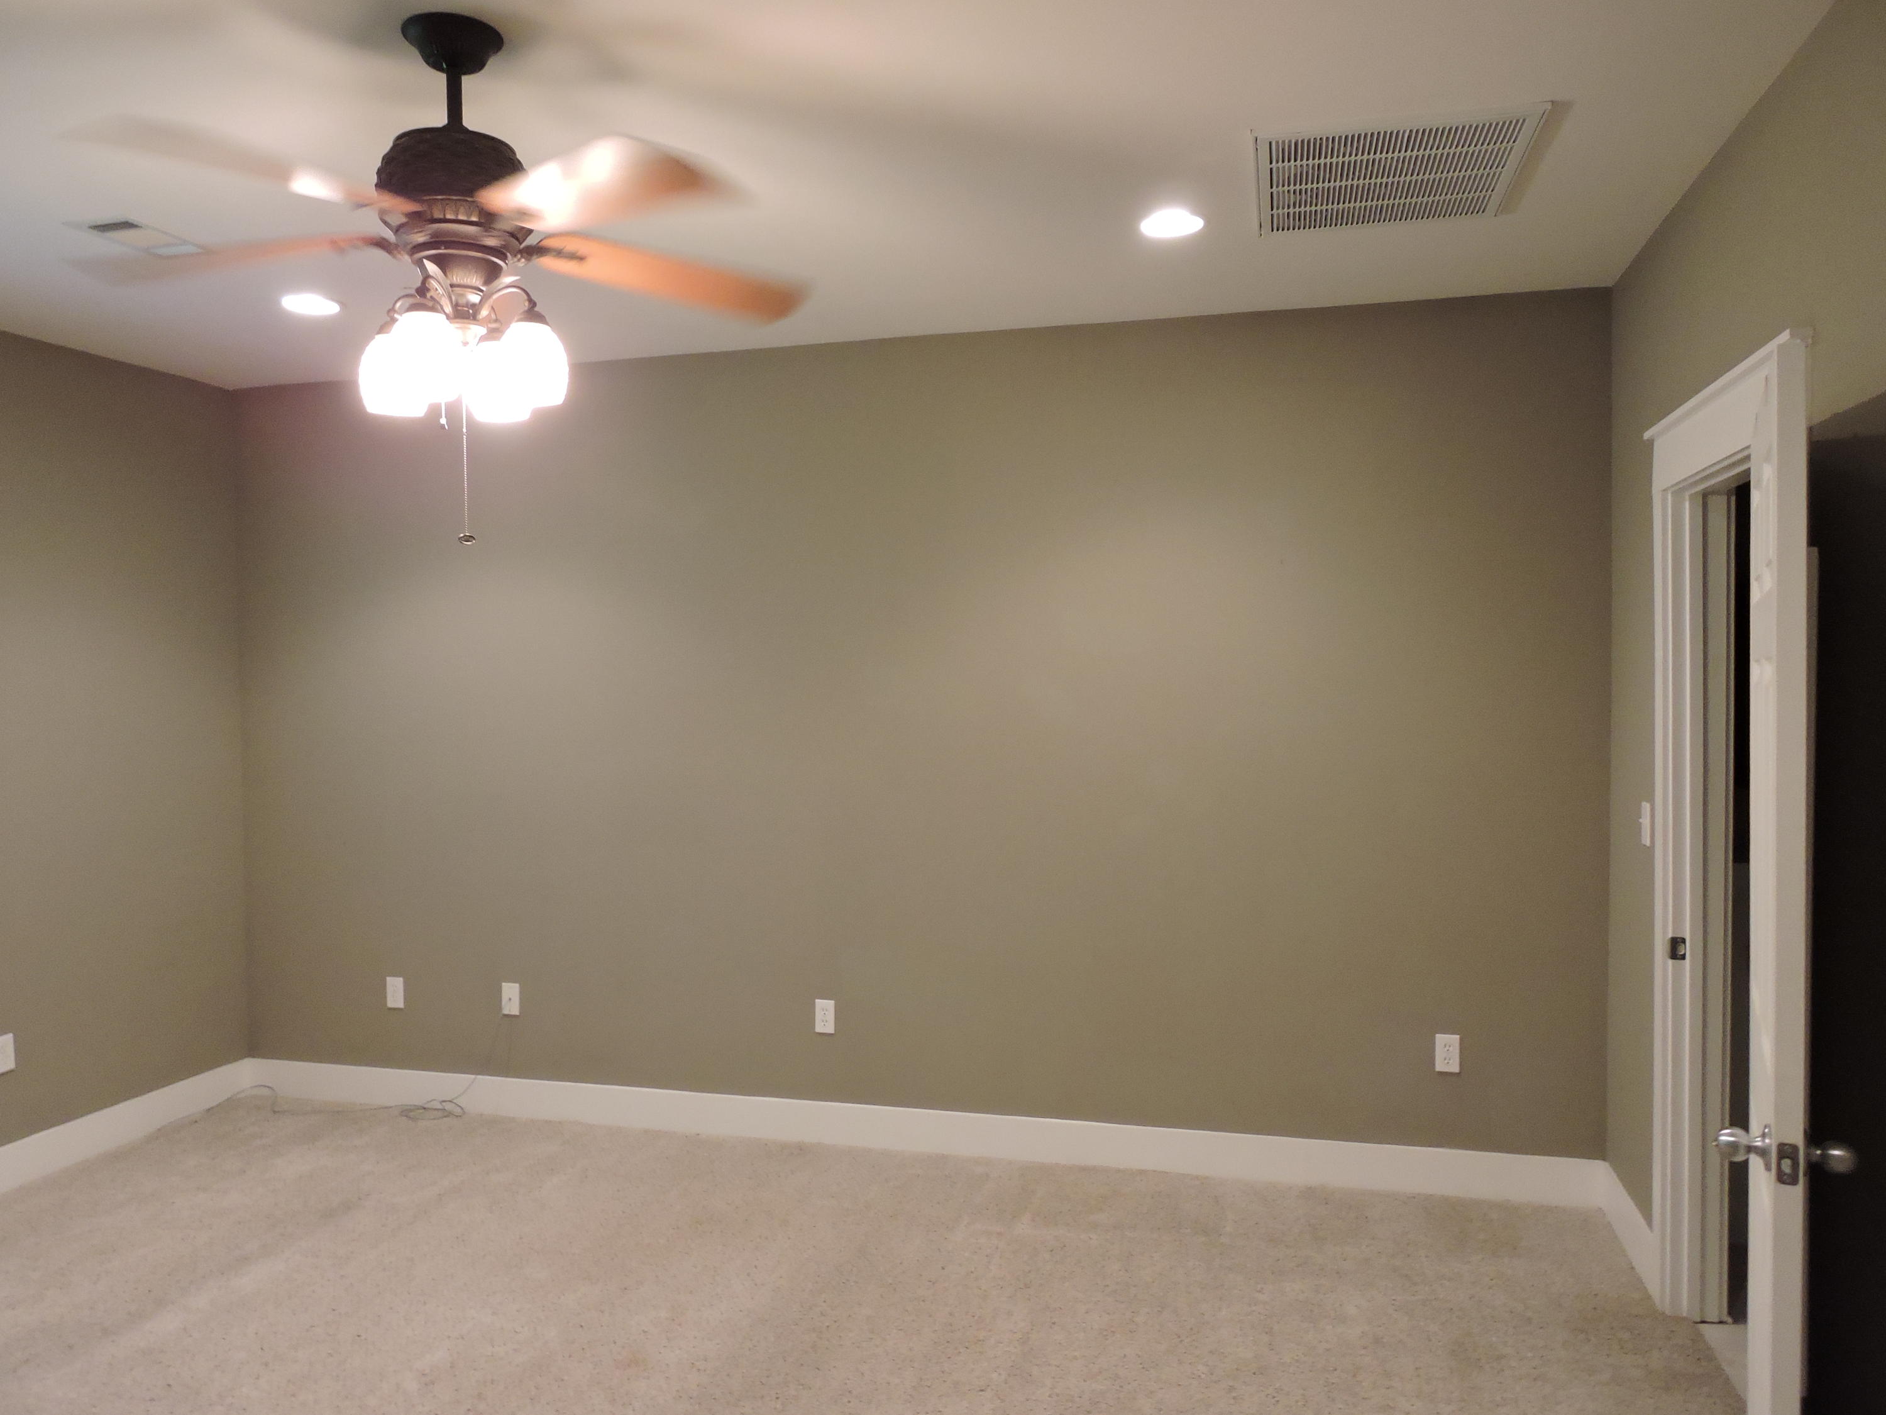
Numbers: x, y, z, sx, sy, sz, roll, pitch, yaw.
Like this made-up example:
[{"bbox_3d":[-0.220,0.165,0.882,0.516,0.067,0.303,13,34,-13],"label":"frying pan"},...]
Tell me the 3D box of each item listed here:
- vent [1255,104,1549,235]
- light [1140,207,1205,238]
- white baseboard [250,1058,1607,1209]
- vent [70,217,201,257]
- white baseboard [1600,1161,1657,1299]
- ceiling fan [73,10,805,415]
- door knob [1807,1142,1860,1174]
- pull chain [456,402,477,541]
[{"bbox_3d":[1.025,-1.219,3.013,0.585,0.025,0.690,0,1,15],"label":"vent"},{"bbox_3d":[0.580,-1.226,3.315,0.168,0.030,0.168,0,1,15],"label":"light"},{"bbox_3d":[-0.378,1.438,4.532,4.893,0.147,0.018,0,1,15],"label":"white baseboard"},{"bbox_3d":[-2.055,-1.200,3.348,0.195,0.020,0.275,0,1,15],"label":"vent"},{"bbox_3d":[1.917,1.434,3.669,0.016,0.147,0.525,0,1,15],"label":"white baseboard"},{"bbox_3d":[-0.872,-0.858,2.334,1.300,0.670,1.300,0,1,15],"label":"ceiling fan"},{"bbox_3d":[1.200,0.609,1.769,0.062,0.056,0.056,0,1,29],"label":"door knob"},{"bbox_3d":[-0.851,-0.429,2.335,0.030,0.270,0.030,0,1,15],"label":"pull chain"}]

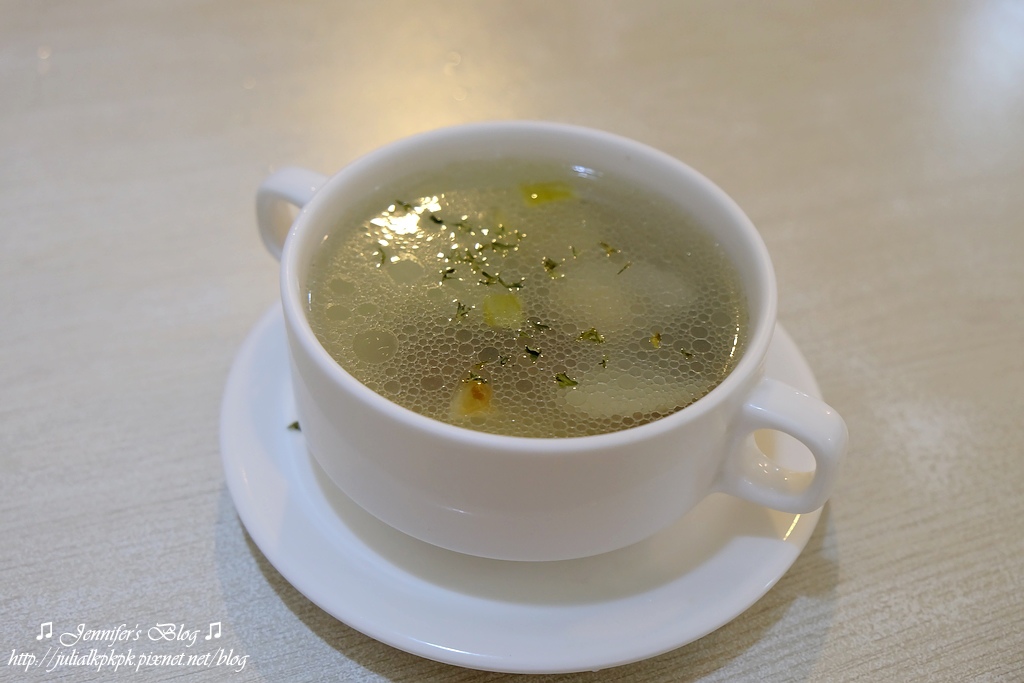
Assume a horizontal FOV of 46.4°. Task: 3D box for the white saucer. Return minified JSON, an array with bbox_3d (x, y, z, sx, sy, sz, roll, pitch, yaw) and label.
[{"bbox_3d":[0.004,0.023,0.322,0.159,0.020,0.159,2,45,-2],"label":"white saucer"}]

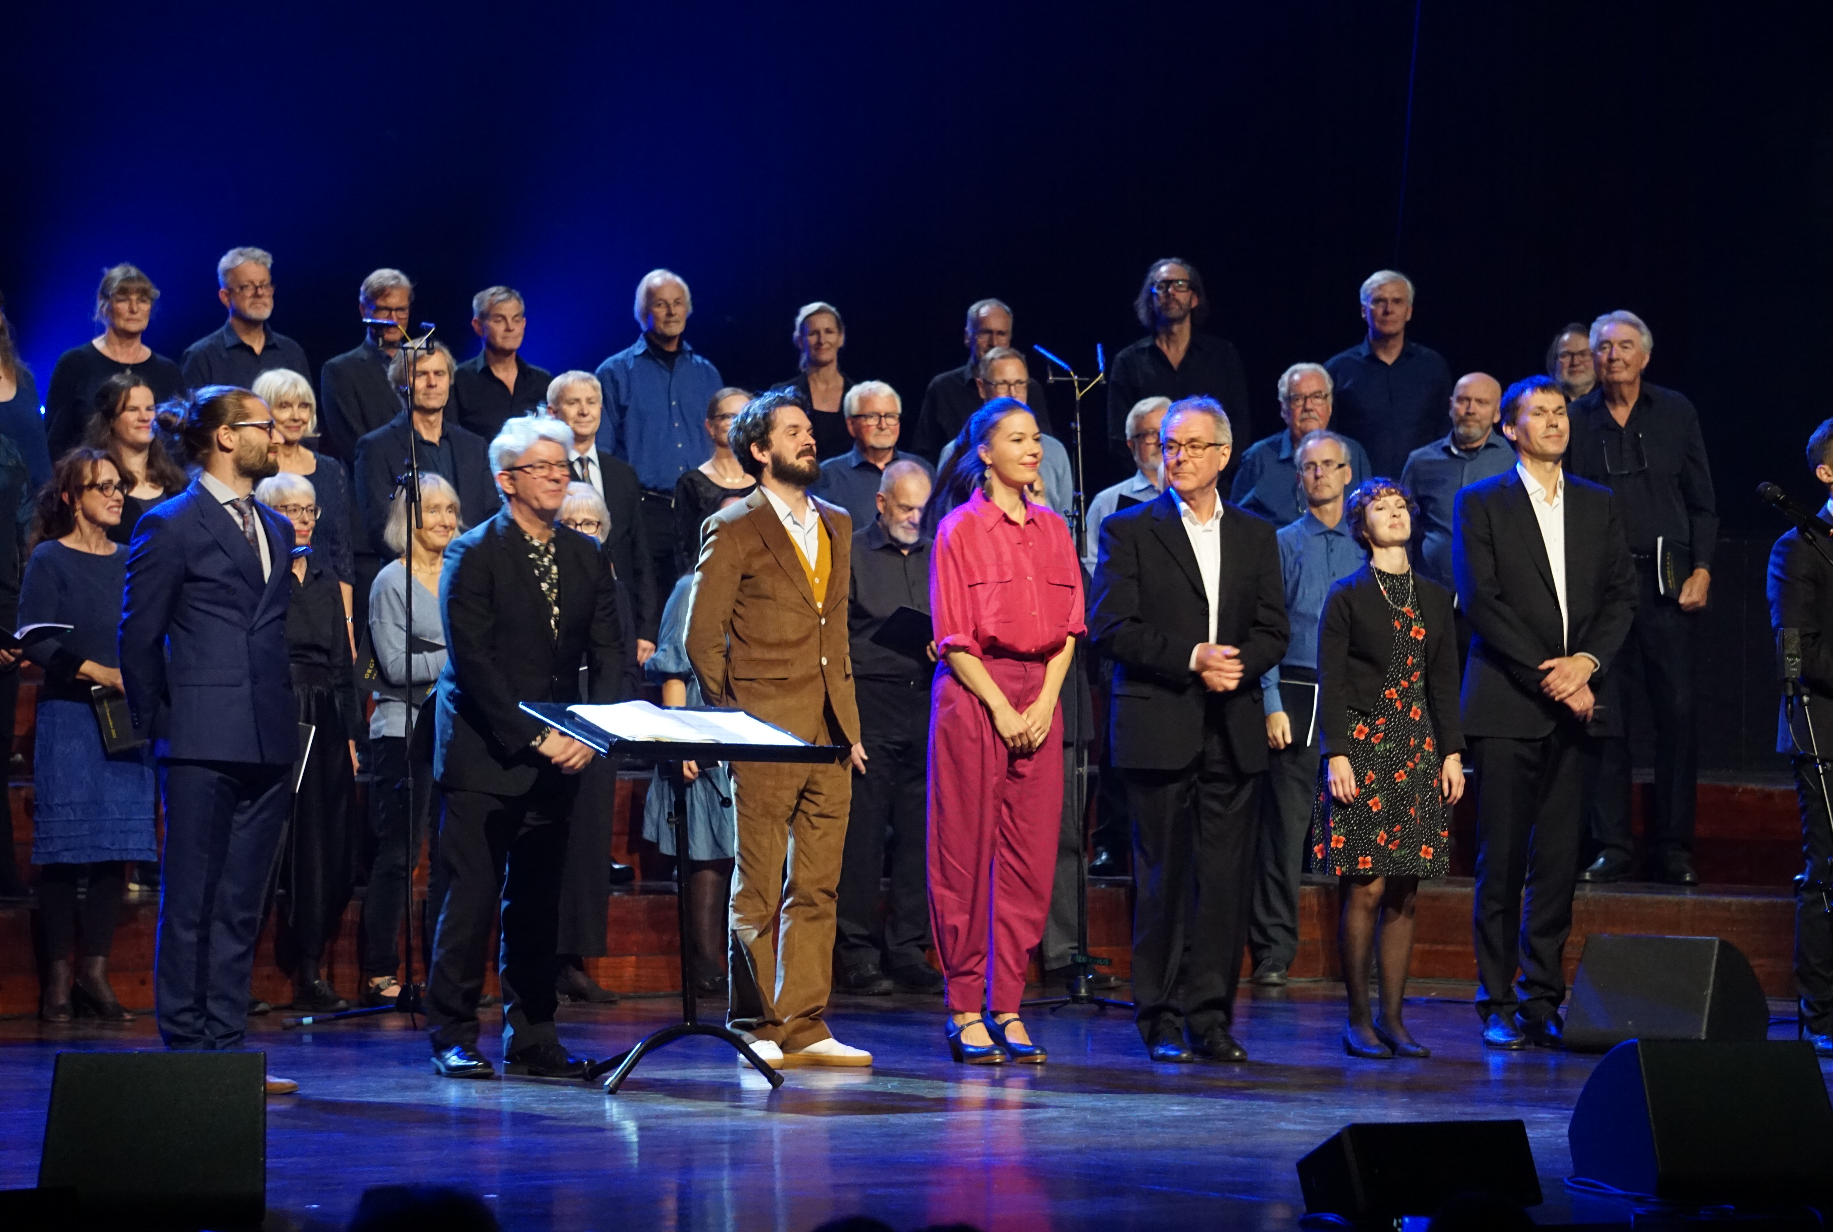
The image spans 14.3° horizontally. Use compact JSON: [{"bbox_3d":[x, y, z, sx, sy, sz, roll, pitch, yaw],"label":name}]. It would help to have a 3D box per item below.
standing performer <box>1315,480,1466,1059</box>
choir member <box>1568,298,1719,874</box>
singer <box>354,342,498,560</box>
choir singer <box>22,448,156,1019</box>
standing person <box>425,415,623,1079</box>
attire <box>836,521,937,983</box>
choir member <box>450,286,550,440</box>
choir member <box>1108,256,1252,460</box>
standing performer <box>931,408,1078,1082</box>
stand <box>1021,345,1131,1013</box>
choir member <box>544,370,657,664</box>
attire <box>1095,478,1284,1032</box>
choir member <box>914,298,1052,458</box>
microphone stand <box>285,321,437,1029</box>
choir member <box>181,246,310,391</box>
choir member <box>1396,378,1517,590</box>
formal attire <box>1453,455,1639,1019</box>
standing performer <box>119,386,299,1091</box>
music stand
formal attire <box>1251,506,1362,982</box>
[{"bbox_3d":[1.304,0.418,20.100,0.450,1.585,0.330,0,0,-25],"label":"standing performer"},{"bbox_3d":[2.354,-0.061,23.700,0.530,1.870,0.360,0,0,12],"label":"choir member"},{"bbox_3d":[-1.600,0.001,23.800,0.500,1.760,0.340,0,0,-13],"label":"singer"},{"bbox_3d":[-2.463,0.349,21.760,0.450,1.690,0.350,0,0,-30],"label":"choir singer"},{"bbox_3d":[-1.038,0.338,19.300,0.510,1.731,0.400,0,1,-35],"label":"standing person"},{"bbox_3d":[-0.081,0.440,23.500,0.520,1.495,0.340,0,0,-12],"label":"attire"},{"bbox_3d":[-1.446,-0.290,25.400,0.460,1.730,0.320,0,0,-15],"label":"choir member"},{"bbox_3d":[0.899,-0.361,25.000,0.520,1.735,0.320,0,0,2],"label":"choir member"},{"bbox_3d":[0.235,0.309,19.600,0.430,1.783,0.330,0,1,-32],"label":"standing performer"},{"bbox_3d":[0.488,0.184,22.100,0.600,2.010,0.550,0,0,0],"label":"stand"},{"bbox_3d":[-1.091,0.034,24.150,0.500,1.700,0.340,0,0,-8],"label":"choir member"},{"bbox_3d":[0.735,0.410,19.680,0.530,1.505,0.350,0,0,-18],"label":"attire"},{"bbox_3d":[0.236,-0.274,25.600,0.520,1.684,0.340,0,0,-8],"label":"choir member"},{"bbox_3d":[-1.485,0.164,21.200,0.580,2.050,0.580,0,0,-30],"label":"microphone stand"},{"bbox_3d":[-2.231,-0.330,24.300,0.520,1.806,0.340,0,0,-14],"label":"choir member"},{"bbox_3d":[1.878,0.025,24.600,0.520,1.720,0.340,0,0,3],"label":"choir member"},{"bbox_3d":[1.747,0.361,20.200,0.490,1.560,0.330,0,0,-22],"label":"formal attire"},{"bbox_3d":[-1.805,0.300,18.600,0.380,1.790,0.480,0,0,42],"label":"standing performer"},{"bbox_3d":[-0.610,0.713,18.670,0.700,0.970,0.530,0,0,-28],"label":"music stand"},{"bbox_3d":[1.268,0.401,23.150,0.480,1.460,0.300,0,0,-3],"label":"formal attire"}]

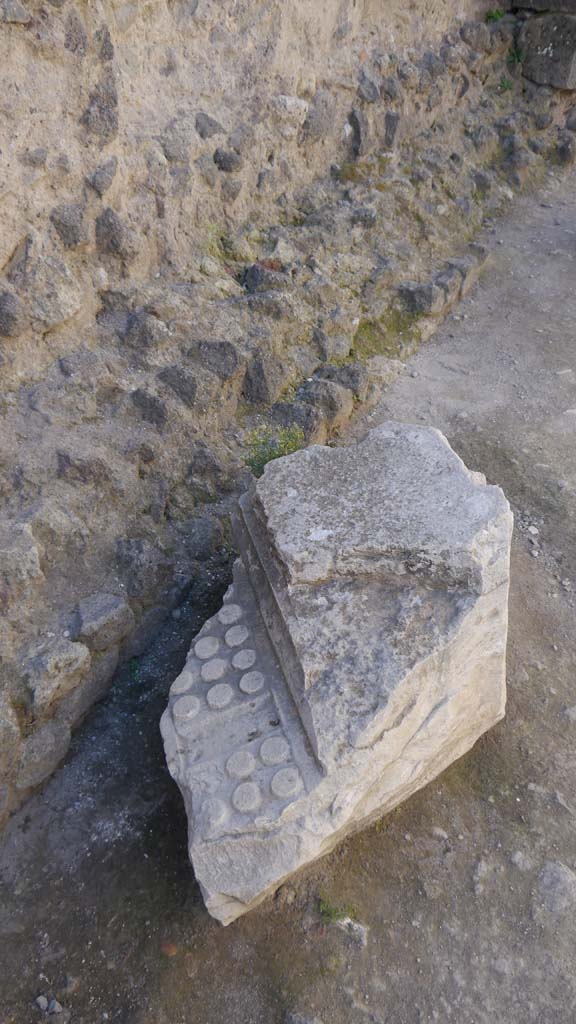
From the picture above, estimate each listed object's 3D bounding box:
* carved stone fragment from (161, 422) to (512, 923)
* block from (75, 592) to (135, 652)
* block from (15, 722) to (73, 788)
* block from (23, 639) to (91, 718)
[{"bbox_3d":[0.073,0.254,1.705,0.771,0.520,0.723,-15,43,-16],"label":"carved stone fragment"},{"bbox_3d":[-0.428,0.259,1.913,0.095,0.090,0.125,17,44,19],"label":"block"},{"bbox_3d":[-0.532,0.500,1.749,0.085,0.085,0.130,17,44,19],"label":"block"},{"bbox_3d":[-0.499,0.348,1.772,0.105,0.105,0.145,17,44,19],"label":"block"}]

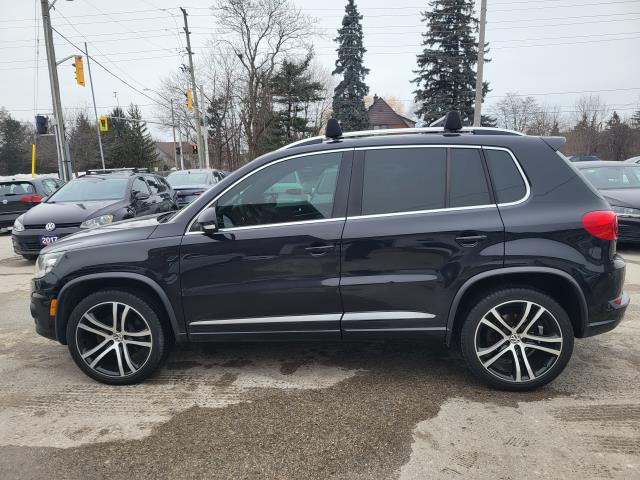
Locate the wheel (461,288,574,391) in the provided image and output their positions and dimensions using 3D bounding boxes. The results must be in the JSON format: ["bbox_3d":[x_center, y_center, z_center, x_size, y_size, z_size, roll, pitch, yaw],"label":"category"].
[{"bbox_3d":[1.232,0.606,3.071,0.680,0.680,0.250,-1,9,5],"label":"wheel"}]

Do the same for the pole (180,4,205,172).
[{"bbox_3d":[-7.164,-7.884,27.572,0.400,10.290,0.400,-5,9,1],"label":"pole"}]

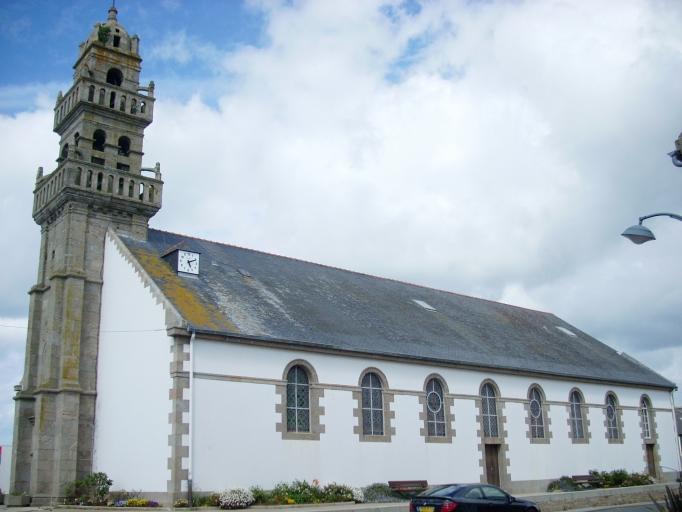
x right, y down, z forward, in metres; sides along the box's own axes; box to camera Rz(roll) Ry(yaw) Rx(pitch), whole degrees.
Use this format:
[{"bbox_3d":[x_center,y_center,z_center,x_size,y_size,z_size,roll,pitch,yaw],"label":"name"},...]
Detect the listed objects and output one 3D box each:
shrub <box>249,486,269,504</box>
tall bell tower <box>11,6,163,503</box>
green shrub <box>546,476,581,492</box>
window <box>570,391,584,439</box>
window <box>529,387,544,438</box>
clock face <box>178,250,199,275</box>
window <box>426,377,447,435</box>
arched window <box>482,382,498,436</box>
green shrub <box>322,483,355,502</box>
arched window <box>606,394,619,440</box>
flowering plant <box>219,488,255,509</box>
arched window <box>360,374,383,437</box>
[{"bbox_3d":[-2.787,8.295,25.087,0.850,0.650,0.750,13,-22,-38],"label":"shrub"},{"bbox_3d":[-11.635,-1.209,34.503,4.570,24.620,4.570,13,-22,-38],"label":"tall bell tower"},{"bbox_3d":[10.727,10.960,35.315,1.700,0.800,1.400,13,-22,-38],"label":"green shrub"},{"bbox_3d":[12.521,8.393,38.491,1.080,2.480,0.200,13,-22,-38],"label":"window"},{"bbox_3d":[10.237,8.171,37.957,1.170,2.650,0.250,13,-22,-38],"label":"window"},{"bbox_3d":[-6.240,0.287,29.896,0.960,0.950,0.120,13,-22,-38],"label":"clock face"},{"bbox_3d":[4.159,6.563,31.591,1.100,2.480,0.200,13,-22,-38],"label":"window"},{"bbox_3d":[7.302,7.516,35.541,1.130,2.650,0.250,13,-22,-38],"label":"arched window"},{"bbox_3d":[-0.086,8.096,24.962,0.900,0.700,0.850,13,-22,-38],"label":"green shrub"},{"bbox_3d":[15.202,9.026,40.755,1.080,2.460,0.200,13,-22,-38],"label":"arched window"},{"bbox_3d":[-3.457,8.011,24.120,1.250,0.660,1.100,13,-22,-38],"label":"flowering plant"},{"bbox_3d":[1.263,5.976,29.247,1.100,2.500,0.200,13,-22,-38],"label":"arched window"}]

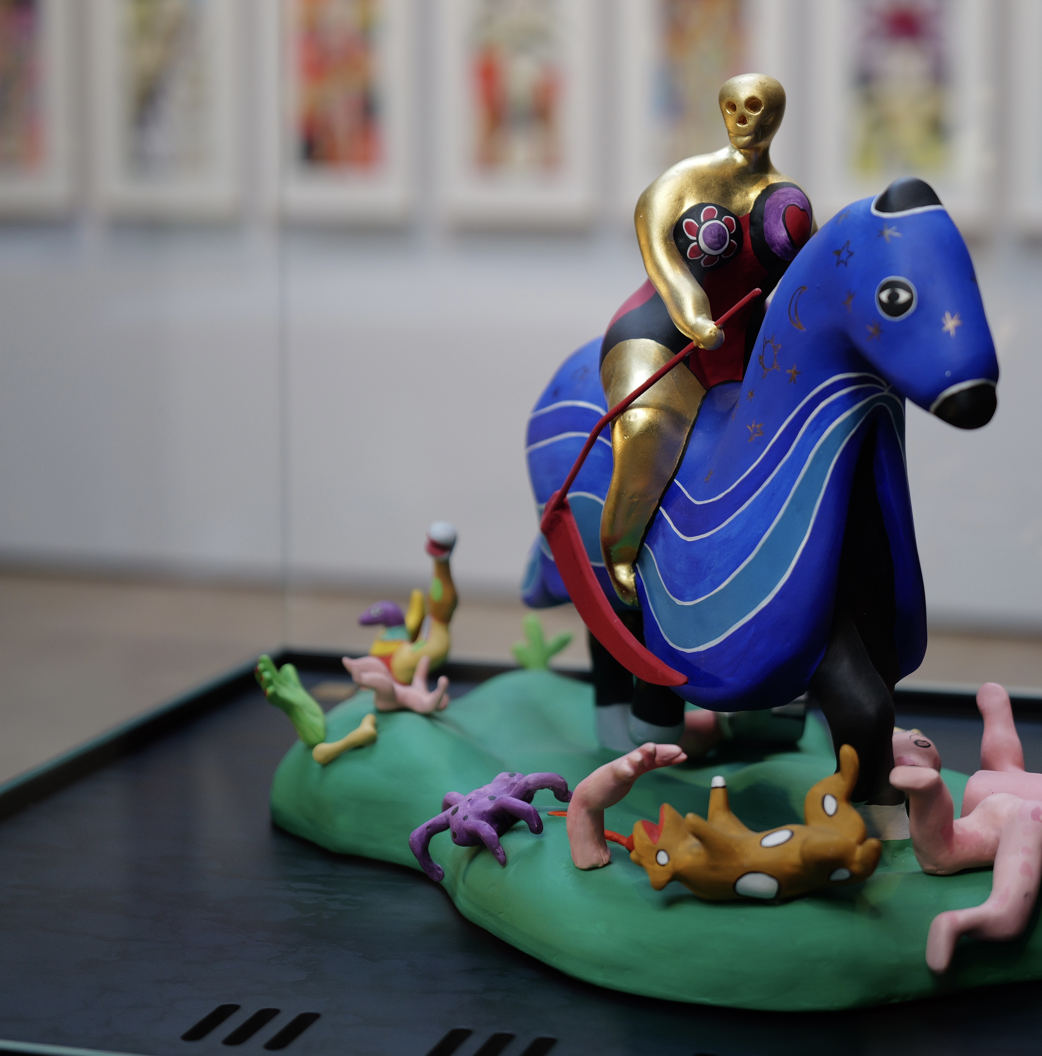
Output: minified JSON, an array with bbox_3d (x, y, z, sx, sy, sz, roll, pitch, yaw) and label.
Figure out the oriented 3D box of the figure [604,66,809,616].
[{"bbox_3d":[0.127,-0.122,1.213,0.166,0.339,0.116,-4,9,-28],"label":"figure"}]

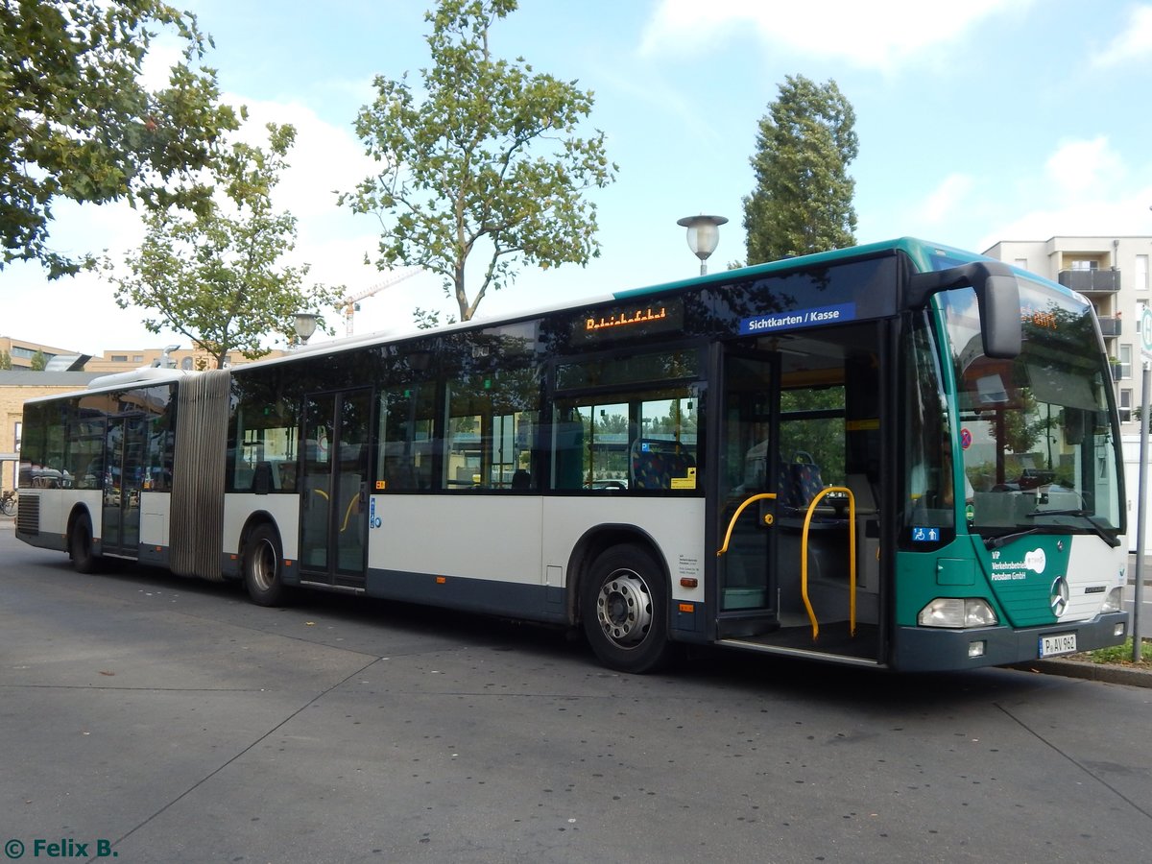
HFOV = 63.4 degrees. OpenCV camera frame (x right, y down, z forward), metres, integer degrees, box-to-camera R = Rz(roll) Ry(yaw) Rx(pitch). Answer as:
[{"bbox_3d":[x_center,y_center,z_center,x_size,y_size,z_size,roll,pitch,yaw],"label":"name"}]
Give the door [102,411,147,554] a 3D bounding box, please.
[{"bbox_3d":[-6.810,0.821,14.078,1.455,2.154,0.100,-3,-6,42],"label":"door"}]

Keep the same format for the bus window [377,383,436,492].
[{"bbox_3d":[-1.667,0.060,9.285,1.075,1.085,0.050,-3,-6,44],"label":"bus window"}]

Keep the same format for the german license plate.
[{"bbox_3d":[3.284,1.452,6.350,0.520,0.115,0.030,5,-6,-40],"label":"german license plate"}]

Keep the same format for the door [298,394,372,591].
[{"bbox_3d":[-2.593,0.611,10.158,1.412,2.139,0.100,-3,-6,44],"label":"door"}]

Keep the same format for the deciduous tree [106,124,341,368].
[{"bbox_3d":[-8.342,-2.208,21.905,5.255,10.101,5.146,3,-5,-21],"label":"deciduous tree"}]

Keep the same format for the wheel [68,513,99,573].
[{"bbox_3d":[-7.811,1.841,15.103,0.971,0.957,0.320,-3,-6,42],"label":"wheel"}]

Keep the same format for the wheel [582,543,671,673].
[{"bbox_3d":[0.465,1.377,7.354,0.971,0.957,0.300,-3,-6,44],"label":"wheel"}]

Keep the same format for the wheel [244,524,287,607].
[{"bbox_3d":[-3.624,1.615,11.290,0.971,0.957,0.320,-3,-6,44],"label":"wheel"}]

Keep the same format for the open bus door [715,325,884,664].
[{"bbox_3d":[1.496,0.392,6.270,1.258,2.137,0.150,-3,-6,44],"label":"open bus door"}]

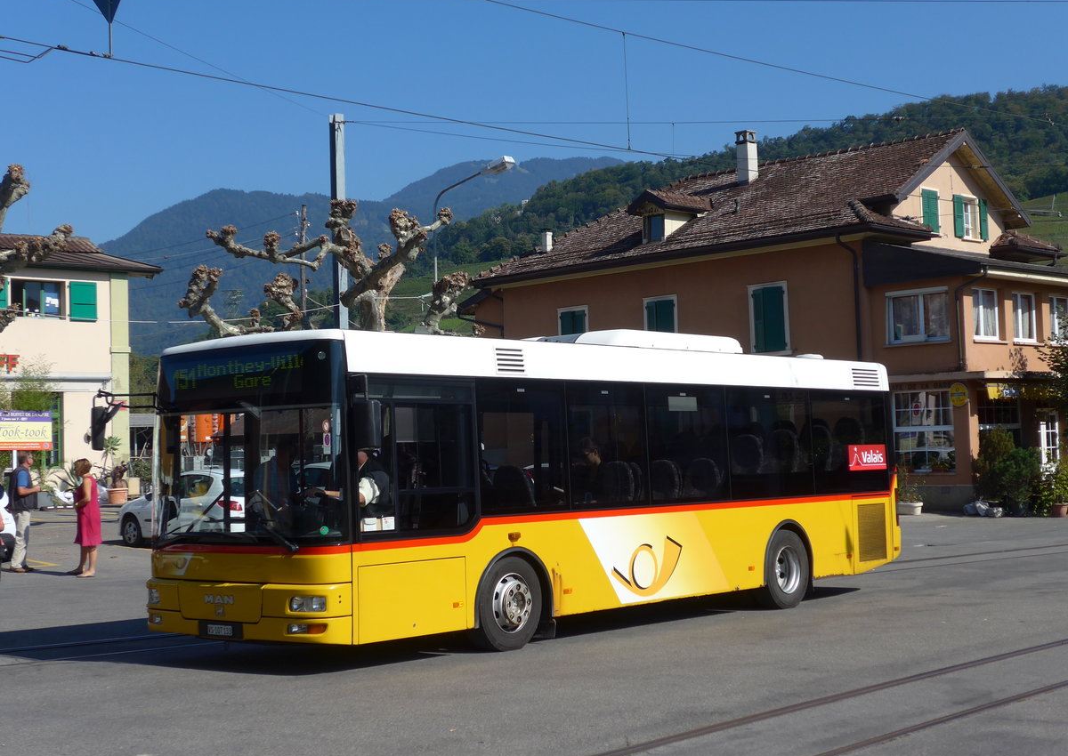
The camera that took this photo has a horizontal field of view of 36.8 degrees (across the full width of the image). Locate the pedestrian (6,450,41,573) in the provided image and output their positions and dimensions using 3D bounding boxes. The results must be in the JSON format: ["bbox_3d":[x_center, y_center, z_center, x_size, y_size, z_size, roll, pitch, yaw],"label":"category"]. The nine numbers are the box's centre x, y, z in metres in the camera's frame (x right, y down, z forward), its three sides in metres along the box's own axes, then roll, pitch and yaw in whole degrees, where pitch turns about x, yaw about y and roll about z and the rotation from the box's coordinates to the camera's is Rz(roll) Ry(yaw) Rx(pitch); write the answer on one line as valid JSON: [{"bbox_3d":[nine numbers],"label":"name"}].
[{"bbox_3d":[-7.400,1.939,23.300,0.470,1.750,0.500,-2,-3,-3],"label":"pedestrian"}]

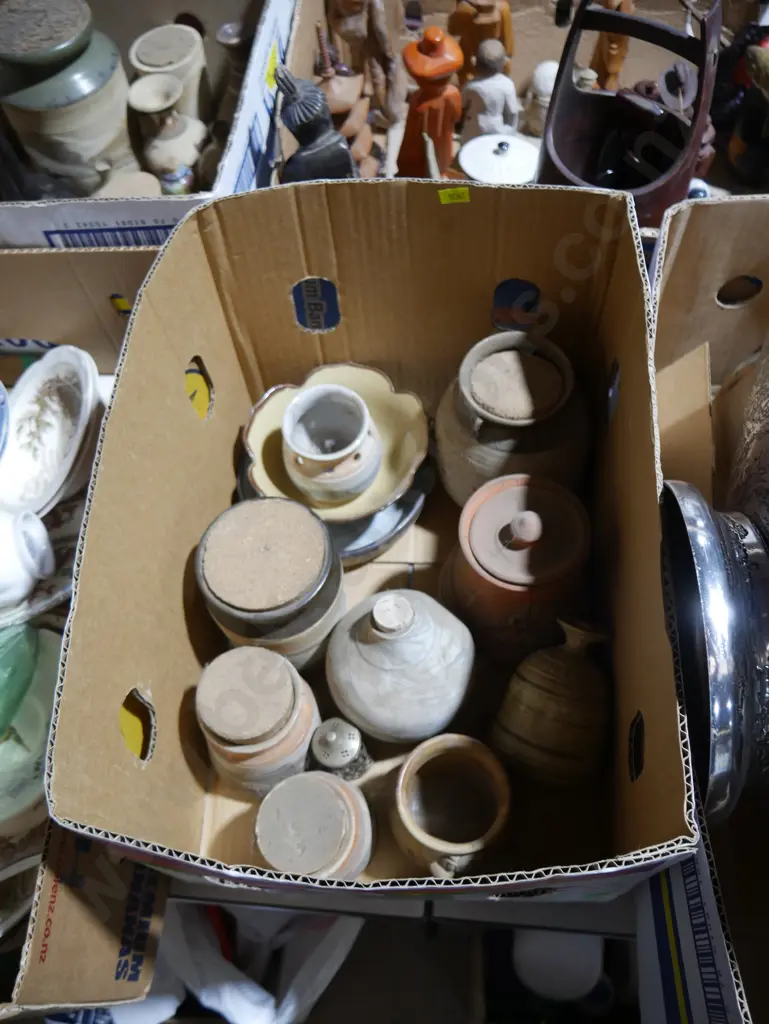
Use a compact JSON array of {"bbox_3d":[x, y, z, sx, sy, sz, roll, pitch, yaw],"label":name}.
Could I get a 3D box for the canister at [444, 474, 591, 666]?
[{"bbox_3d":[0.122,0.048,0.755,0.134,0.168,0.134,1,63,5],"label":"canister"}]

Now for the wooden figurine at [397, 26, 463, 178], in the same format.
[{"bbox_3d":[0.062,-0.491,1.019,0.080,0.205,0.075,11,64,10],"label":"wooden figurine"}]

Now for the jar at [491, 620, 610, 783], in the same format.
[{"bbox_3d":[0.154,0.152,0.714,0.104,0.104,0.120,16,94,4],"label":"jar"}]

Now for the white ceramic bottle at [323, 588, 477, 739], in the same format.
[{"bbox_3d":[0.011,0.121,0.718,0.130,0.178,0.130,0,61,3],"label":"white ceramic bottle"}]

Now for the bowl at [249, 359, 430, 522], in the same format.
[{"bbox_3d":[-0.045,-0.053,0.844,0.178,0.068,0.178,-1,61,2],"label":"bowl"}]

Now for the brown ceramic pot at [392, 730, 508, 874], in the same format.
[{"bbox_3d":[0.057,0.247,0.691,0.100,0.105,0.106,-2,62,3],"label":"brown ceramic pot"}]

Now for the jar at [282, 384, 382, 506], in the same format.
[{"bbox_3d":[-0.051,-0.065,0.830,0.100,0.090,0.100,1,63,5],"label":"jar"}]

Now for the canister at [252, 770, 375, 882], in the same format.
[{"bbox_3d":[-0.058,0.263,0.682,0.092,0.120,0.092,-2,62,3],"label":"canister"}]

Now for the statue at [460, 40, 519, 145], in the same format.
[{"bbox_3d":[0.130,-0.512,1.050,0.070,0.160,0.070,1,63,5],"label":"statue"}]

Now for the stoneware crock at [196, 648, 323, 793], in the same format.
[{"bbox_3d":[-0.106,0.177,0.715,0.100,0.140,0.100,0,61,3],"label":"stoneware crock"}]

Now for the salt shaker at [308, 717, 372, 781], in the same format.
[{"bbox_3d":[-0.037,0.210,0.729,0.042,0.084,0.042,1,63,5],"label":"salt shaker"}]

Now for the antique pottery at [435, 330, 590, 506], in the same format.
[{"bbox_3d":[0.123,-0.078,0.824,0.153,0.175,0.153,0,61,3],"label":"antique pottery"}]

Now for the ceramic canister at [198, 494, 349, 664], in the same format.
[{"bbox_3d":[-0.098,0.073,0.766,0.124,0.150,0.124,0,61,3],"label":"ceramic canister"}]

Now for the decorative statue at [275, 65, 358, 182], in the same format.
[{"bbox_3d":[-0.080,-0.387,0.958,0.085,0.235,0.090,-23,63,-8],"label":"decorative statue"}]

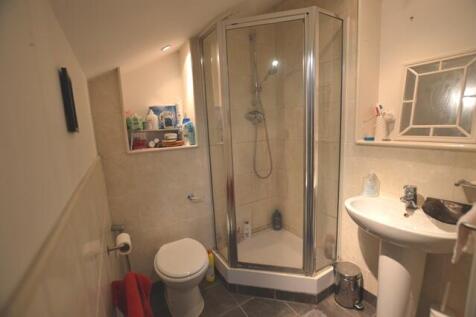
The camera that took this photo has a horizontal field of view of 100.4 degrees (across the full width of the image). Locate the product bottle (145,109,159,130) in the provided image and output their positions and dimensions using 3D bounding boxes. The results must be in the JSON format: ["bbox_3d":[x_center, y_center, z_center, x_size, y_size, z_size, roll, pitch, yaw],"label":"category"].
[{"bbox_3d":[-0.665,-0.295,1.524,0.083,0.158,0.055,-7,9,-30],"label":"product bottle"}]

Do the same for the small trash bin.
[{"bbox_3d":[0.823,0.942,1.460,0.170,0.245,0.188,-7,9,-30],"label":"small trash bin"}]

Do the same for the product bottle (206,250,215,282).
[{"bbox_3d":[-0.236,0.939,1.726,0.062,0.268,0.055,-7,9,-30],"label":"product bottle"}]

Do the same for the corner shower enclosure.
[{"bbox_3d":[0.297,-0.076,1.746,1.039,1.822,0.723,0,8,15],"label":"corner shower enclosure"}]

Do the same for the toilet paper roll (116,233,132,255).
[{"bbox_3d":[-0.767,0.564,1.336,0.093,0.093,0.115,-7,9,-30],"label":"toilet paper roll"}]

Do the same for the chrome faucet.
[{"bbox_3d":[0.926,0.216,1.079,0.100,0.125,0.052,-7,9,-30],"label":"chrome faucet"}]

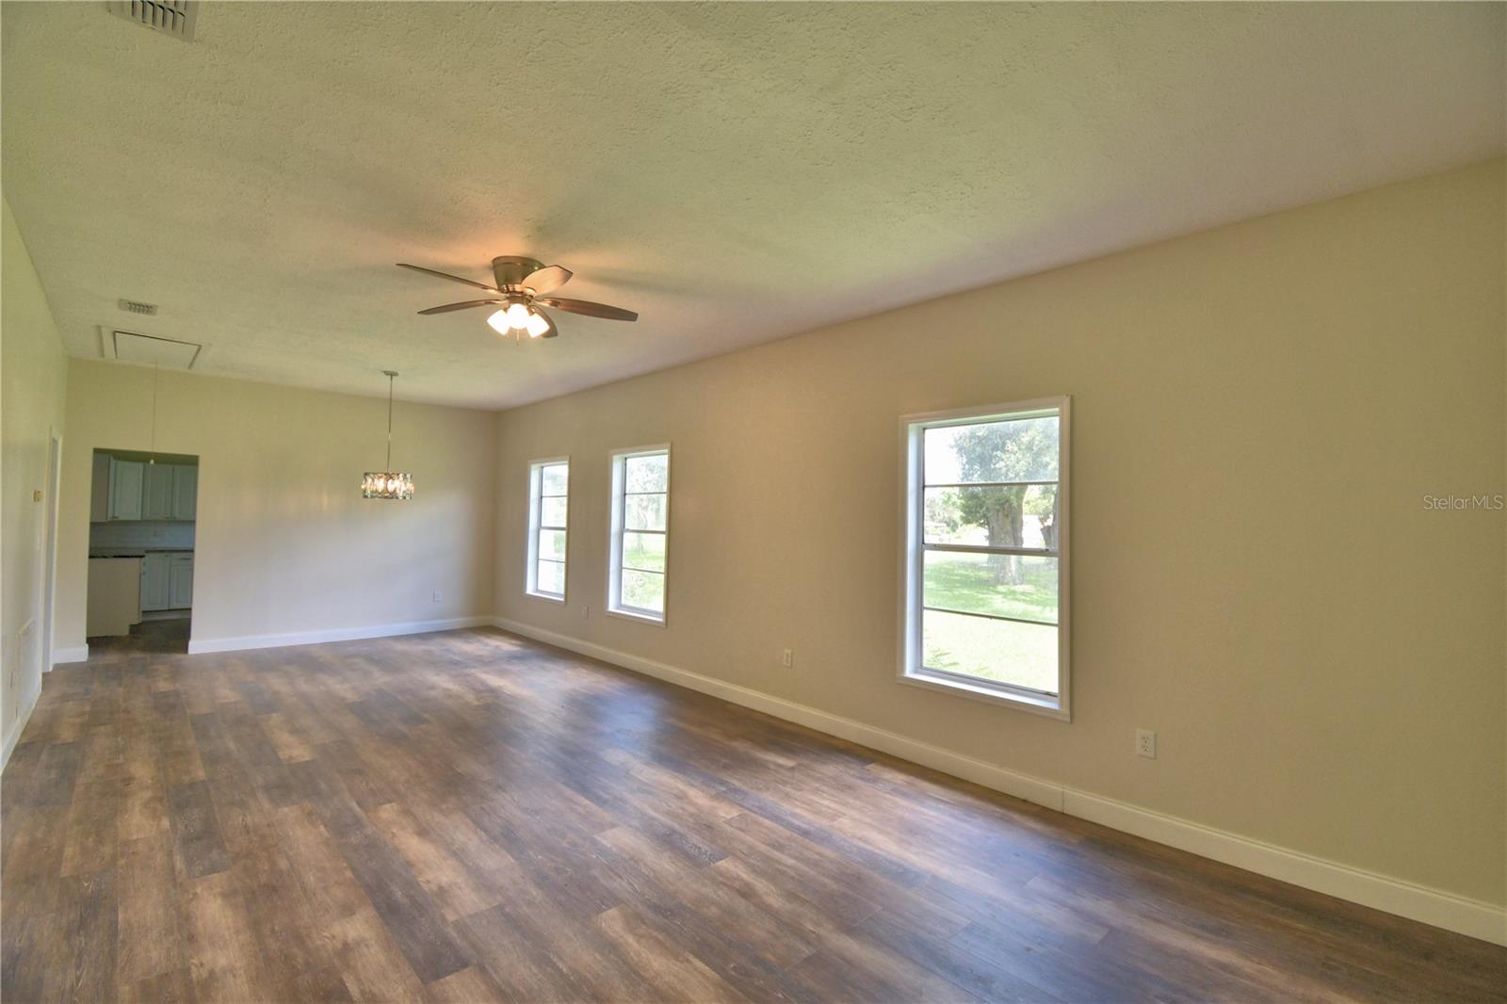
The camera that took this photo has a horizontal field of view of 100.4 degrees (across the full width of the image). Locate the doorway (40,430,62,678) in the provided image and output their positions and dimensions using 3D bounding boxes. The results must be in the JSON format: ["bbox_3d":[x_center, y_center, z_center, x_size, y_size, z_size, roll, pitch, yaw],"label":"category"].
[{"bbox_3d":[-6.038,0.485,5.313,1.020,2.080,0.130,-1,-2,45],"label":"doorway"}]

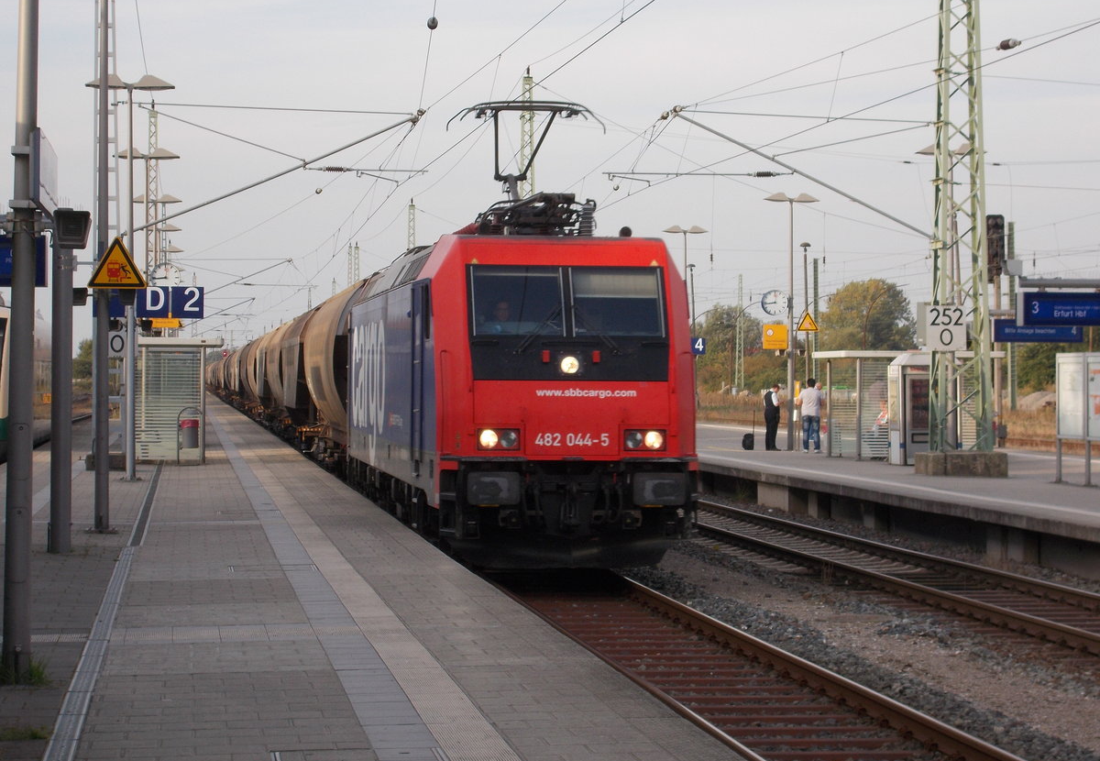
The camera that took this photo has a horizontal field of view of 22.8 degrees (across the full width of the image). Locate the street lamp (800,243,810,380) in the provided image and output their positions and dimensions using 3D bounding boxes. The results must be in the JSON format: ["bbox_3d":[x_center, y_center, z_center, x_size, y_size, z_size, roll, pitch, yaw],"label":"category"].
[{"bbox_3d":[12.060,-2.280,128.000,0.500,8.350,0.500,0,0,-8],"label":"street lamp"}]

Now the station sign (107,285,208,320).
[{"bbox_3d":[-6.355,-1.233,43.250,1.720,0.510,0.110,0,0,-8],"label":"station sign"}]

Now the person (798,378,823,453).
[{"bbox_3d":[6.298,0.846,66.000,0.580,1.790,0.380,0,0,12],"label":"person"}]

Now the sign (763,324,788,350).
[{"bbox_3d":[5.588,-1.070,67.720,0.635,0.617,0.050,0,0,-7],"label":"sign"}]

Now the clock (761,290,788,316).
[{"bbox_3d":[5.568,-1.914,67.720,0.630,0.630,0.180,0,0,-7],"label":"clock"}]

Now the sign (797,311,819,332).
[{"bbox_3d":[6.425,-1.446,67.920,0.560,0.485,0.040,0,0,-7],"label":"sign"}]

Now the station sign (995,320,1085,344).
[{"bbox_3d":[9.522,-0.964,53.419,1.790,0.445,0.240,0,0,-7],"label":"station sign"}]

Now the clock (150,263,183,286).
[{"bbox_3d":[-8.134,-2.168,57.900,0.640,0.640,0.170,0,0,-8],"label":"clock"}]

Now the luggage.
[{"bbox_3d":[4.970,1.248,68.300,0.320,0.980,0.360,0,0,4],"label":"luggage"}]

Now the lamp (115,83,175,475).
[{"bbox_3d":[-6.640,-1.644,43.300,1.400,6.380,0.550,0,0,-8],"label":"lamp"}]

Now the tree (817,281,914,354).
[{"bbox_3d":[22.600,-2.850,195.000,7.000,8.900,7.000,0,0,7],"label":"tree"}]

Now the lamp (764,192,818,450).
[{"bbox_3d":[6.004,-1.458,68.000,1.410,6.400,0.550,0,0,-8],"label":"lamp"}]

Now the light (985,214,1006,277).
[{"bbox_3d":[14.021,-4.212,86.099,0.570,2.000,0.420,0,0,-7],"label":"light"}]

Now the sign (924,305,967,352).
[{"bbox_3d":[7.227,-0.947,49.820,0.755,0.822,0.040,0,0,-7],"label":"sign"}]

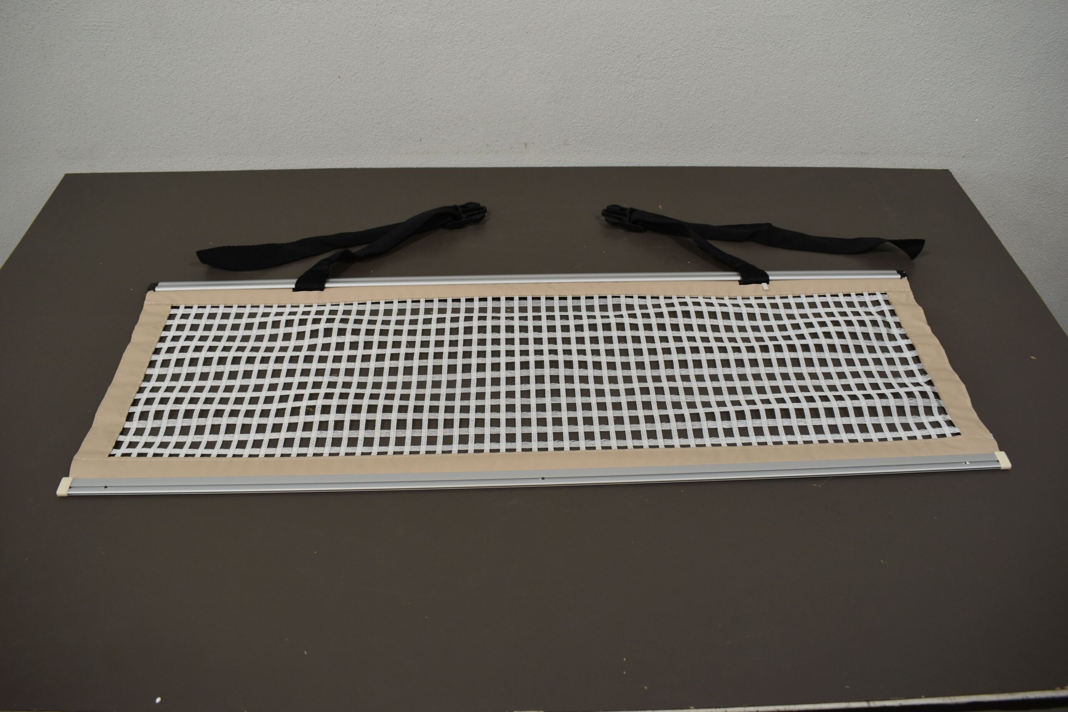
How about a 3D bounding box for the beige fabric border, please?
[{"bbox_3d":[0.008,0.008,1.022,1.076,0.012,0.319,-1,46,-3],"label":"beige fabric border"}]

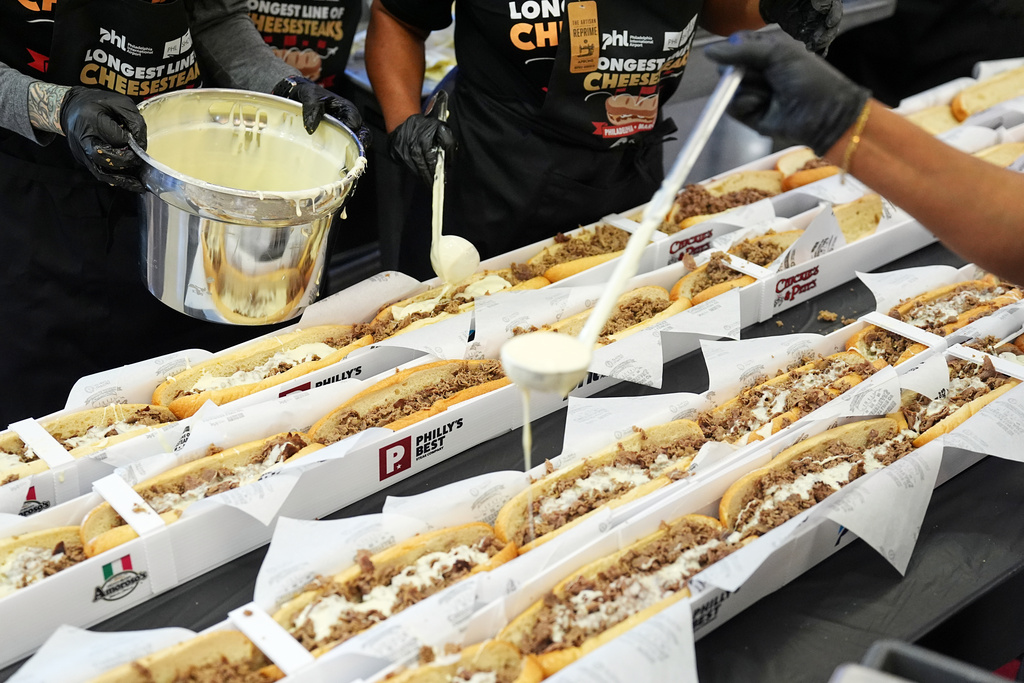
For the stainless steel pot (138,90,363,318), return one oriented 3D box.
[{"bbox_3d":[-0.350,-0.169,1.797,0.295,0.203,0.295,10,32,-6],"label":"stainless steel pot"}]

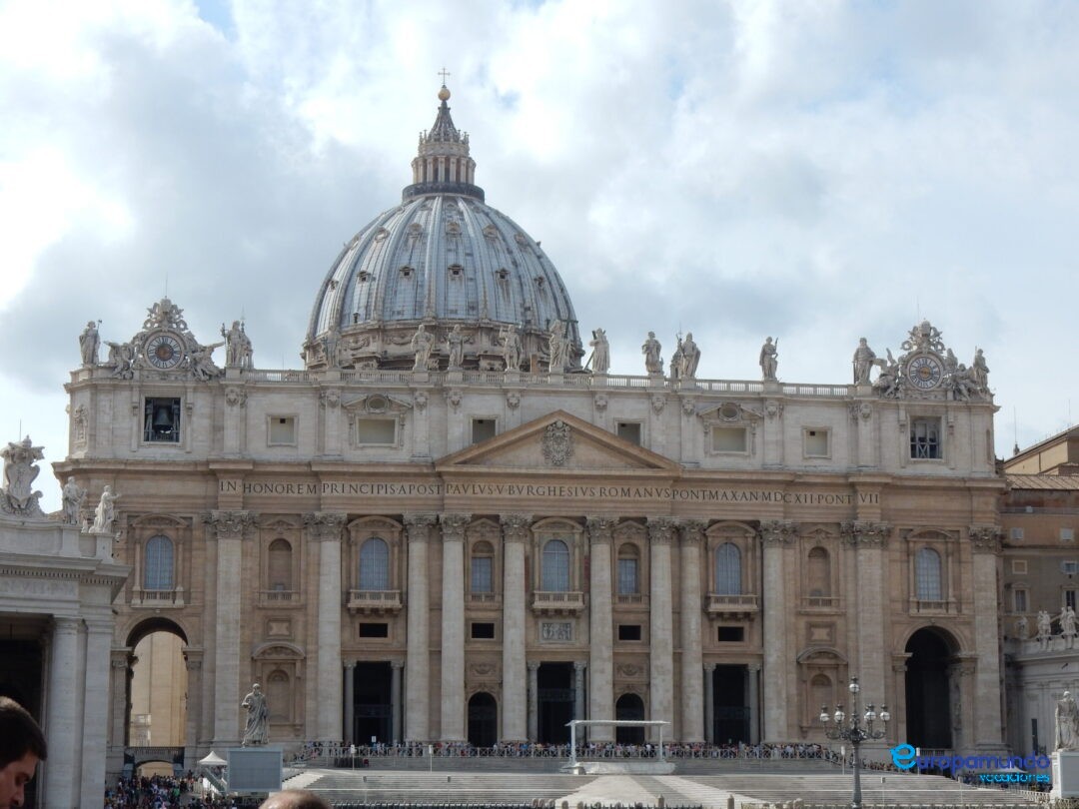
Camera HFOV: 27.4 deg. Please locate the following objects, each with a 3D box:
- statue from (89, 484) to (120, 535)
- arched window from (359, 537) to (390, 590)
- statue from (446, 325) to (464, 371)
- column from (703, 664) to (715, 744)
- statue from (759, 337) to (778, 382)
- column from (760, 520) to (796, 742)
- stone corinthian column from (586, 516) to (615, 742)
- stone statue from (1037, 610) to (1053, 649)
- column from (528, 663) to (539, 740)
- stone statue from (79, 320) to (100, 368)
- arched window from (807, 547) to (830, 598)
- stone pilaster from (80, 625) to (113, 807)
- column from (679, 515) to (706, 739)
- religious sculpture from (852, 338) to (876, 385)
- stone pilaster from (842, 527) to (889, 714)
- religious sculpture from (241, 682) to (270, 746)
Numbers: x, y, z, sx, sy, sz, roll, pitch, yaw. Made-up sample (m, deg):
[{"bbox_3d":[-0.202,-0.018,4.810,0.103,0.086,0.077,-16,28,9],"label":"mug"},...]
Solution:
[{"bbox_3d":[-28.866,7.001,147.000,1.600,3.204,1.500,9,-13,-42],"label":"statue"},{"bbox_3d":[-19.933,19.328,268.012,3.569,6.366,0.700,1,-10,-8],"label":"arched window"},{"bbox_3d":[-10.374,-6.988,272.778,2.062,5.710,1.700,1,-10,-8],"label":"statue"},{"bbox_3d":[20.730,36.580,269.310,1.400,10.010,1.400,1,-10,-8],"label":"column"},{"bbox_3d":[28.670,-5.690,276.690,2.080,5.850,1.800,1,-10,-8],"label":"statue"},{"bbox_3d":[29.150,27.900,270.480,4.190,27.760,3.000,1,-10,-8],"label":"column"},{"bbox_3d":[7.529,27.147,265.831,3.400,27.400,3.100,1,-10,-8],"label":"stone corinthian column"},{"bbox_3d":[59.906,26.671,262.000,1.400,4.606,1.600,5,-11,-29],"label":"stone statue"},{"bbox_3d":[-0.628,35.964,267.344,1.300,9.695,1.300,1,-10,-8],"label":"column"},{"bbox_3d":[-54.010,-7.380,265.580,2.530,5.620,1.800,1,-10,-8],"label":"stone statue"},{"bbox_3d":[34.390,20.730,272.570,2.790,6.160,0.700,1,-10,-9],"label":"arched window"},{"bbox_3d":[-29.431,20.505,147.000,1.600,12.286,1.200,6,-11,-30],"label":"stone pilaster"},{"bbox_3d":[19.051,28.179,274.935,3.200,27.840,3.100,1,-10,-9],"label":"column"},{"bbox_3d":[40.780,-5.470,278.400,2.840,5.890,1.800,1,-10,-8],"label":"religious sculpture"},{"bbox_3d":[39.920,28.180,270.820,6.070,27.550,2.000,1,-10,-9],"label":"stone pilaster"},{"bbox_3d":[-24.260,26.520,189.240,2.400,5.550,1.900,1,-10,-8],"label":"religious sculpture"}]

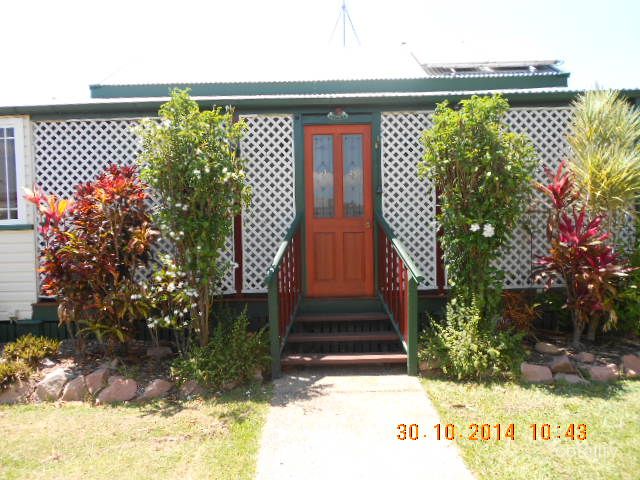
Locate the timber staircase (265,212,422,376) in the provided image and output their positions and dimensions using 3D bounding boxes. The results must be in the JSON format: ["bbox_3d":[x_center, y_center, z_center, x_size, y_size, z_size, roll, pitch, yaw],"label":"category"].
[{"bbox_3d":[0.245,0.525,5.231,1.565,1.665,1.020,-1,2,1],"label":"timber staircase"}]

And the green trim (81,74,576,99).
[{"bbox_3d":[0.131,-2.401,7.533,7.460,0.200,0.140,-1,2,1],"label":"green trim"}]

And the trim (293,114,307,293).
[{"bbox_3d":[-0.224,-0.404,5.722,0.134,2.142,0.100,-1,2,1],"label":"trim"}]

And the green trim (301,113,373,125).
[{"bbox_3d":[0.201,-1.427,5.692,0.845,0.132,0.090,-1,2,1],"label":"green trim"}]

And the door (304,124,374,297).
[{"bbox_3d":[0.245,-0.338,5.779,0.816,2.056,0.050,-1,2,1],"label":"door"}]

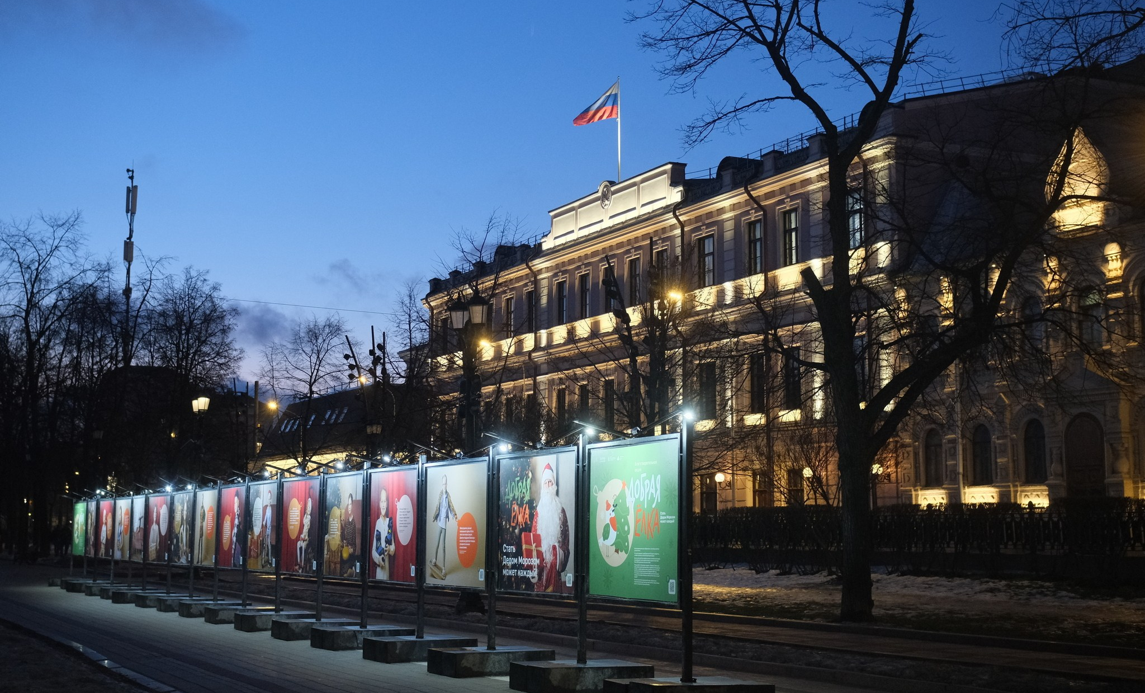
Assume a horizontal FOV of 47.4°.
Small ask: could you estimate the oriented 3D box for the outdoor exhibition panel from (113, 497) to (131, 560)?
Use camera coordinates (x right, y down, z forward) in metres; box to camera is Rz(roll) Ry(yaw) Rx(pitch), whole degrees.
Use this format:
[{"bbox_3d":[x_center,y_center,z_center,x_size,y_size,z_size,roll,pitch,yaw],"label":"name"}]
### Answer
[{"bbox_3d":[-11.502,4.676,33.316,0.070,1.570,1.700,5,-10,-31],"label":"outdoor exhibition panel"}]

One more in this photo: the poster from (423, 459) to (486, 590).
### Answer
[{"bbox_3d":[-1.479,2.238,16.411,0.070,1.570,1.700,5,-10,-31],"label":"poster"}]

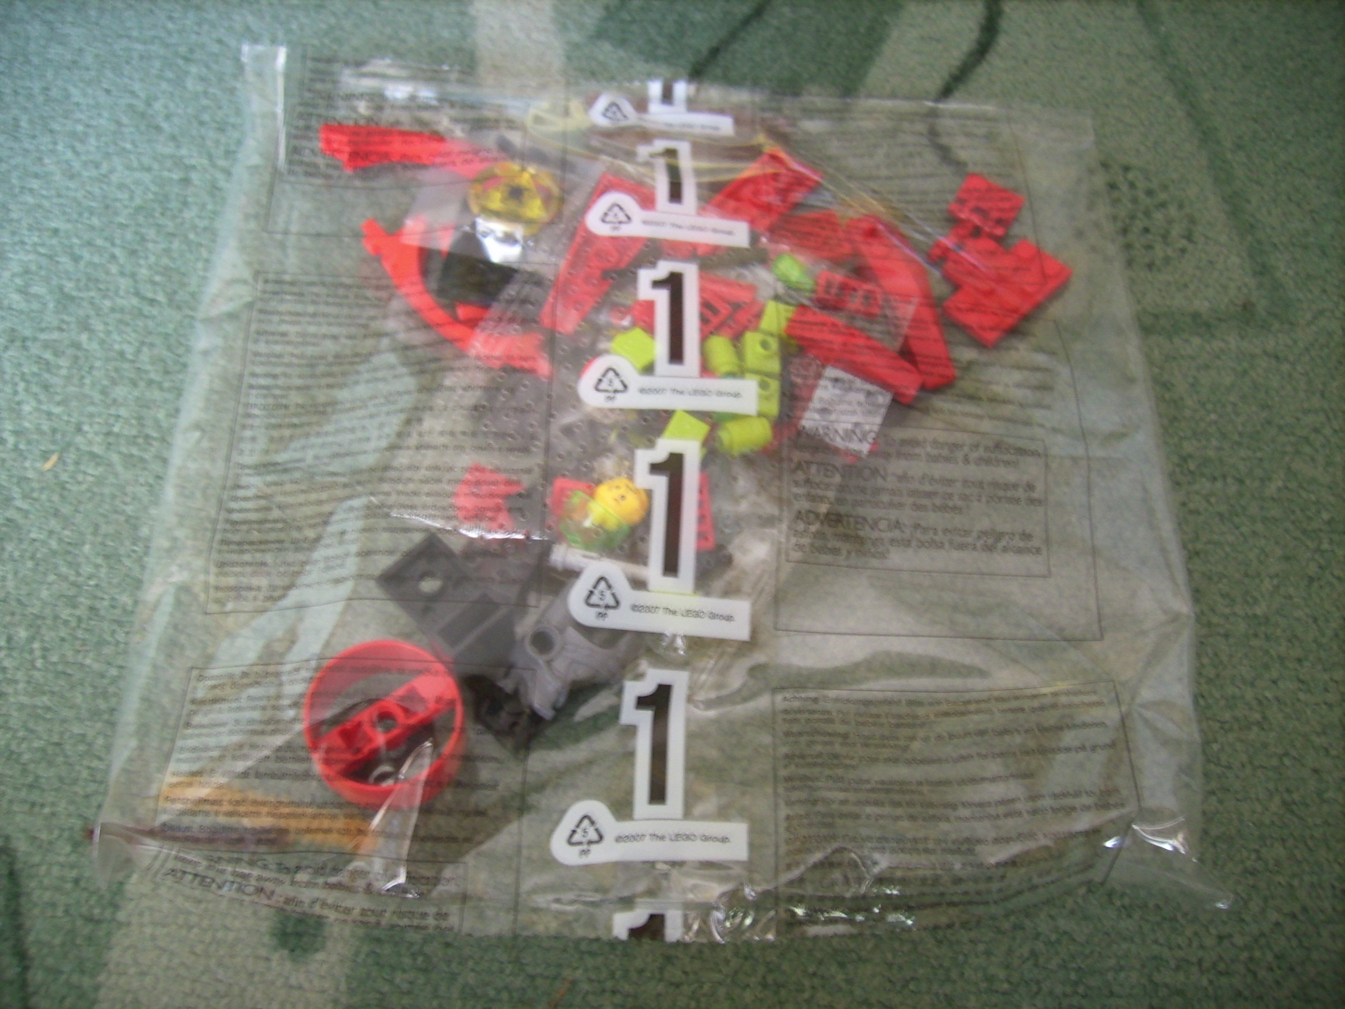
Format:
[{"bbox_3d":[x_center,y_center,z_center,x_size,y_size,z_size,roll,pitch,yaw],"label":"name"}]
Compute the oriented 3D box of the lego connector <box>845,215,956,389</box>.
[{"bbox_3d":[0.056,-0.050,0.307,0.011,0.009,0.046,-14,67,-12],"label":"lego connector"}]

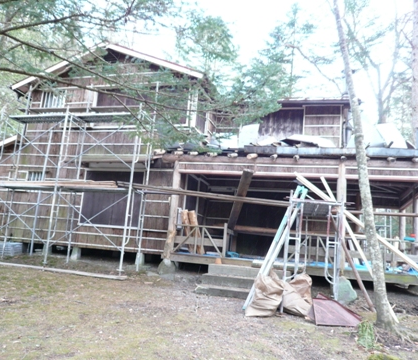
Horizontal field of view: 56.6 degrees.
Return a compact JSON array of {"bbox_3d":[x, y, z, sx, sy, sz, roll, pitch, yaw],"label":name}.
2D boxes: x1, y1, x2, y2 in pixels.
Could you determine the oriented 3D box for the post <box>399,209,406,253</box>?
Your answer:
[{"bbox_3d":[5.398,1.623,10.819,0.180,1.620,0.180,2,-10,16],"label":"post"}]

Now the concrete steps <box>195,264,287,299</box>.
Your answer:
[{"bbox_3d":[0.729,1.989,7.573,1.680,0.500,1.100,2,-10,16],"label":"concrete steps"}]

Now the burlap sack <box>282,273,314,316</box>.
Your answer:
[{"bbox_3d":[1.447,1.865,6.326,0.530,0.700,0.450,2,-10,16],"label":"burlap sack"}]

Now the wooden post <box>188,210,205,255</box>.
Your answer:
[{"bbox_3d":[-0.300,1.304,9.650,0.170,1.106,0.170,-16,-14,12],"label":"wooden post"}]

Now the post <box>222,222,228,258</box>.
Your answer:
[{"bbox_3d":[0.349,1.317,8.470,0.090,0.746,0.090,2,-10,16],"label":"post"}]

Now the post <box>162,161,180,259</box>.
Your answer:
[{"bbox_3d":[-0.856,0.666,8.923,0.180,2.240,0.180,3,-10,16],"label":"post"}]

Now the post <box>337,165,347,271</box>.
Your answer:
[{"bbox_3d":[2.726,0.760,7.929,0.190,2.289,0.190,2,-10,16],"label":"post"}]

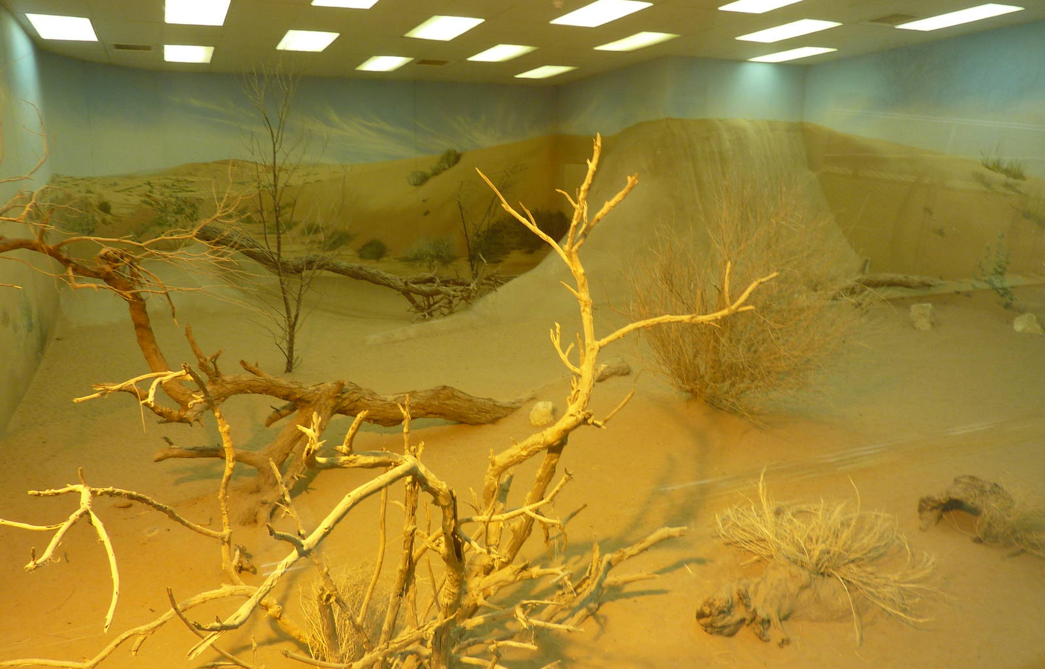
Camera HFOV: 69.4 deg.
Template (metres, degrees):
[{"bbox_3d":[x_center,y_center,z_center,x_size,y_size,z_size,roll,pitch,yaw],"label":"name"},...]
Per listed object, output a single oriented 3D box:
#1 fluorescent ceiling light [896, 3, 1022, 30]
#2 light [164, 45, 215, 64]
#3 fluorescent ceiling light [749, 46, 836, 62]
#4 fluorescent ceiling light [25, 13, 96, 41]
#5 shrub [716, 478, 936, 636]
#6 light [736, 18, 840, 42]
[{"bbox_3d":[4.548,-3.330,7.899,0.570,0.070,1.160,-6,12,-24],"label":"fluorescent ceiling light"},{"bbox_3d":[-4.083,-3.431,9.229,0.560,0.070,1.160,-6,12,-24],"label":"light"},{"bbox_3d":[3.676,-3.819,10.308,0.560,0.070,1.160,-6,12,-24],"label":"fluorescent ceiling light"},{"bbox_3d":[-4.662,-3.121,7.693,0.560,0.070,1.160,-6,12,-24],"label":"fluorescent ceiling light"},{"bbox_3d":[1.120,0.749,2.766,0.800,0.380,0.700,-1,11,0],"label":"shrub"},{"bbox_3d":[2.970,-3.418,8.472,0.570,0.070,1.160,-6,12,-24],"label":"light"}]

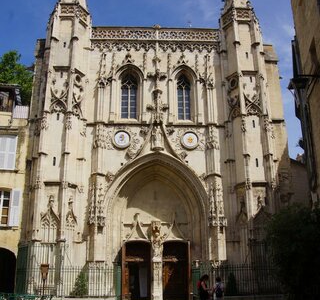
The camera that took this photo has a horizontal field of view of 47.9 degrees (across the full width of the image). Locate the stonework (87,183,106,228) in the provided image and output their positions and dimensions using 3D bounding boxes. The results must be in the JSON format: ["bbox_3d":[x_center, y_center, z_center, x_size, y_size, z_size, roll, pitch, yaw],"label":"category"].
[{"bbox_3d":[-3.617,3.177,20.630,1.075,2.610,0.600,0,-16,-2],"label":"stonework"}]

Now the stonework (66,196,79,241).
[{"bbox_3d":[-4.717,3.686,19.452,0.320,2.341,0.750,-13,-20,36],"label":"stonework"}]

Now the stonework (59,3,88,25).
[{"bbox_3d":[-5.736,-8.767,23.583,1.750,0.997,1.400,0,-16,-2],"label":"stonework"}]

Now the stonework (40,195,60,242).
[{"bbox_3d":[-5.897,3.635,19.299,1.078,2.559,0.400,0,-17,-2],"label":"stonework"}]

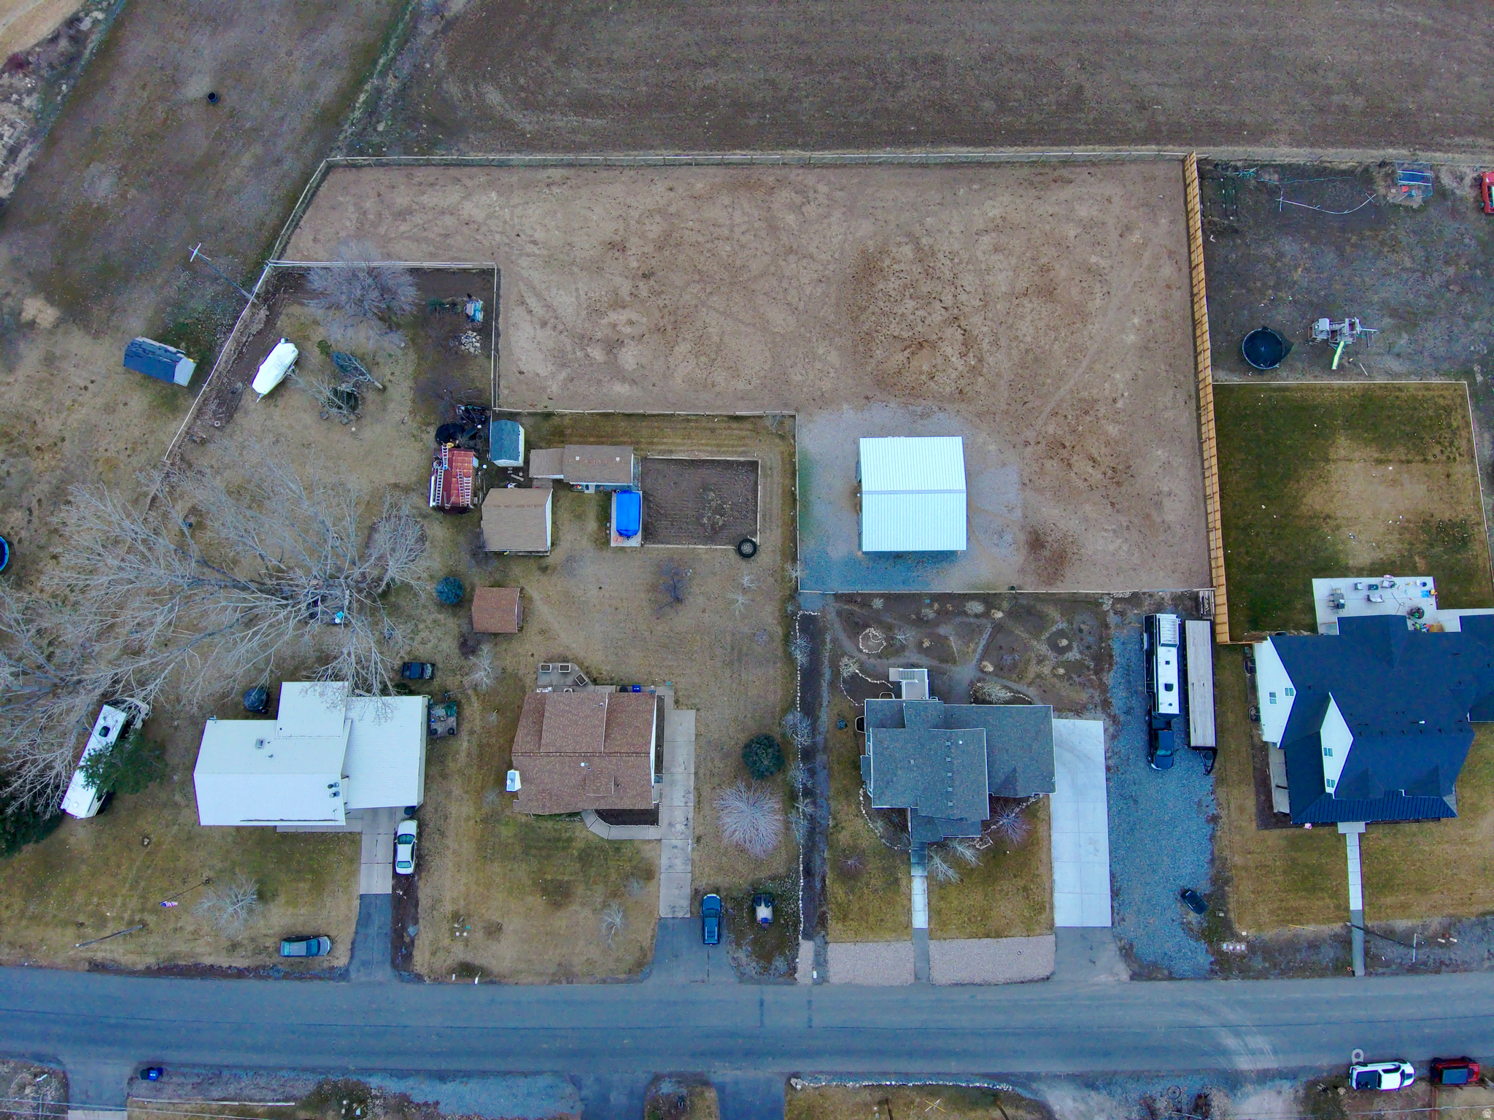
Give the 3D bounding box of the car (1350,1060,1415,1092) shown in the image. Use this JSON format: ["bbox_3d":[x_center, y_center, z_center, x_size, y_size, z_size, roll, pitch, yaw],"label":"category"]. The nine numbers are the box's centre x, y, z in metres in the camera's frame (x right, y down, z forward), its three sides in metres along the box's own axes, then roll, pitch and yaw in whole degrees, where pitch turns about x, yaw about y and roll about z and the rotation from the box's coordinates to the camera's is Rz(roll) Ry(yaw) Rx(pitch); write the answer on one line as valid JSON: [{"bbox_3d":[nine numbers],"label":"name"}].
[{"bbox_3d":[58.370,47.181,82.820,5.850,1.900,2.000,-4,82,0],"label":"car"}]

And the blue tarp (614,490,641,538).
[{"bbox_3d":[-11.605,-4.542,88.939,2.200,1.600,4.500,0,81,0],"label":"blue tarp"}]

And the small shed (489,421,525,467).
[{"bbox_3d":[-23.533,-11.393,89.402,2.650,2.750,3.850,0,81,0],"label":"small shed"}]

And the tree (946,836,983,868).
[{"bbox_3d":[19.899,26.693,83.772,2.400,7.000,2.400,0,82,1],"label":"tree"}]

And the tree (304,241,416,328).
[{"bbox_3d":[-37.996,-27.084,89.568,10.000,7.200,8.800,0,81,0],"label":"tree"}]

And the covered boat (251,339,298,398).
[{"bbox_3d":[-47.246,-19.220,90.956,2.400,2.000,6.300,36,83,5],"label":"covered boat"}]

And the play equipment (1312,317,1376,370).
[{"bbox_3d":[61.352,-22.044,92.442,6.300,2.900,4.300,1,82,1],"label":"play equipment"}]

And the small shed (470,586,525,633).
[{"bbox_3d":[-24.494,5.012,89.478,4.200,3.200,4.350,0,82,1],"label":"small shed"}]

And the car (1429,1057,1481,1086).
[{"bbox_3d":[63.584,45.768,81.166,4.250,1.750,1.820,-2,81,0],"label":"car"}]

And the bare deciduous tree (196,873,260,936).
[{"bbox_3d":[-45.926,30.620,81.013,5.700,6.300,5.500,0,81,0],"label":"bare deciduous tree"}]

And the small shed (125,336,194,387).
[{"bbox_3d":[-58.919,-19.827,91.011,5.150,2.600,2.650,18,83,2],"label":"small shed"}]

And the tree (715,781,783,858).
[{"bbox_3d":[0.165,24.309,85.198,6.300,5.400,6.500,0,82,1],"label":"tree"}]

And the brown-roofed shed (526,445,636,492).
[{"bbox_3d":[-16.576,-9.282,91.521,10.300,3.100,4.000,0,82,1],"label":"brown-roofed shed"}]

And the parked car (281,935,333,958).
[{"bbox_3d":[-40.236,35.362,82.714,4.500,1.500,1.800,0,81,0],"label":"parked car"}]

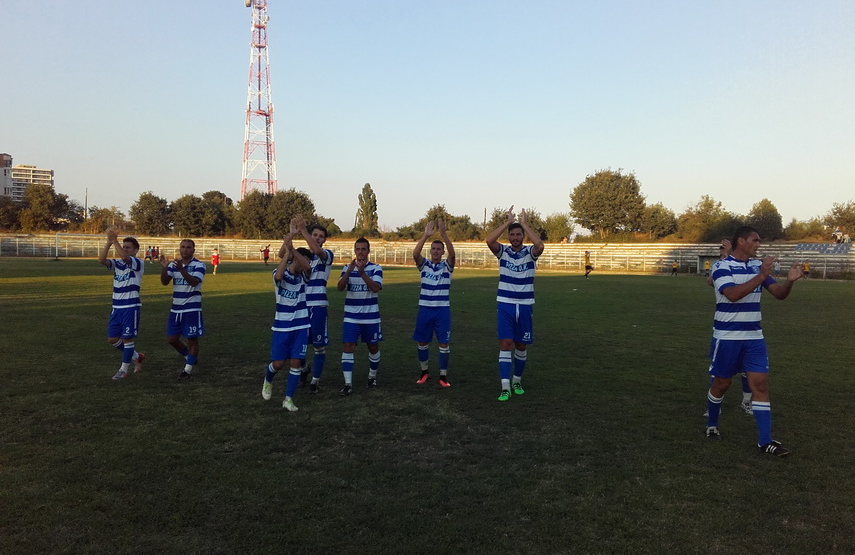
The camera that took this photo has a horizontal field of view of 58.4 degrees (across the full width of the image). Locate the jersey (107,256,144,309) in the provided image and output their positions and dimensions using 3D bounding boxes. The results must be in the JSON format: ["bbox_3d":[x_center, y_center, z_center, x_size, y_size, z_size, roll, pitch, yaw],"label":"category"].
[{"bbox_3d":[-3.787,0.063,9.600,0.480,0.640,0.320,1,2,3],"label":"jersey"}]

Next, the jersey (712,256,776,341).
[{"bbox_3d":[2.683,0.170,6.500,0.520,0.700,0.360,0,2,-17],"label":"jersey"}]

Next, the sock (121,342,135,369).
[{"bbox_3d":[-3.699,0.975,9.450,0.130,0.350,0.150,4,-3,23],"label":"sock"}]

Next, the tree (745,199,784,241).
[{"bbox_3d":[43.137,-7.296,98.000,5.200,5.400,5.000,1,2,0],"label":"tree"}]

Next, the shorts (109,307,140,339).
[{"bbox_3d":[-3.799,0.577,9.600,0.400,0.390,0.320,1,2,5],"label":"shorts"}]

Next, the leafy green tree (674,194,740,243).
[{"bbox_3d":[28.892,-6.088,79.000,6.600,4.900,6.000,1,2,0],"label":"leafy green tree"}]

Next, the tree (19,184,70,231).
[{"bbox_3d":[-49.154,-8.896,98.000,6.400,6.272,6.080,0,2,-27],"label":"tree"}]

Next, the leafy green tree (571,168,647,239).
[{"bbox_3d":[19.514,-8.131,83.000,8.300,7.700,8.000,1,2,0],"label":"leafy green tree"}]

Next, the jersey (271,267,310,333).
[{"bbox_3d":[-1.387,0.233,7.750,0.430,0.660,0.310,0,2,-27],"label":"jersey"}]

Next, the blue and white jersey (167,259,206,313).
[{"bbox_3d":[-3.050,0.101,9.650,0.480,0.660,0.320,1,2,2],"label":"blue and white jersey"}]

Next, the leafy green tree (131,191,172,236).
[{"bbox_3d":[-34.969,-8.045,97.000,5.321,5.701,5.055,0,2,-20],"label":"leafy green tree"}]

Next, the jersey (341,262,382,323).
[{"bbox_3d":[-0.763,0.173,8.850,0.490,0.680,0.320,1,2,5],"label":"jersey"}]

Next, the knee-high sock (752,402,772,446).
[{"bbox_3d":[2.695,1.177,6.150,0.135,0.355,0.130,-7,-2,44],"label":"knee-high sock"}]

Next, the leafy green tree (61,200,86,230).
[{"bbox_3d":[-47.163,-8.393,102.000,3.600,4.200,3.600,1,2,0],"label":"leafy green tree"}]

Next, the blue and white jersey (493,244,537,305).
[{"bbox_3d":[0.952,-0.032,8.100,0.440,0.630,0.300,1,2,0],"label":"blue and white jersey"}]

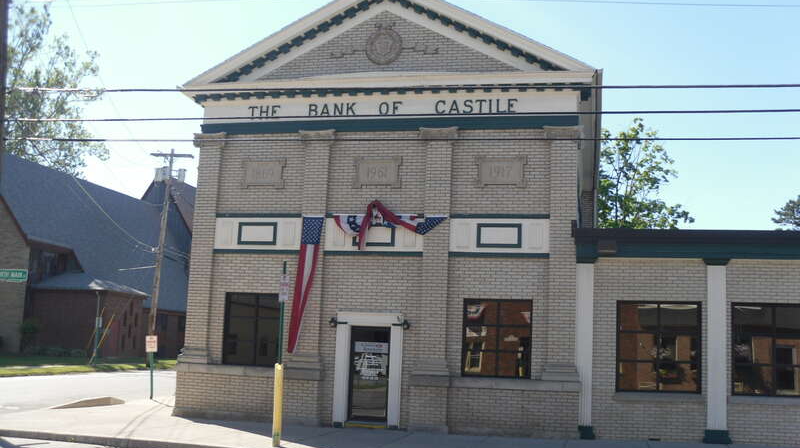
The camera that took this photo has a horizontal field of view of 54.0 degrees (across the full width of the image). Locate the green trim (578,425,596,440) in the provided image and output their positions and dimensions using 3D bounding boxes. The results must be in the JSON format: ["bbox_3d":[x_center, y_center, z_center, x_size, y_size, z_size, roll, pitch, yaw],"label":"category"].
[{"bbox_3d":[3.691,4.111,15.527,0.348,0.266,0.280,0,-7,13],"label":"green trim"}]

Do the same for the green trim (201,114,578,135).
[{"bbox_3d":[-0.395,-2.144,17.475,8.488,0.305,0.300,0,-7,11],"label":"green trim"}]

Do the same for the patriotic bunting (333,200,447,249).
[{"bbox_3d":[-0.224,0.011,16.788,2.460,1.050,0.220,0,-9,12],"label":"patriotic bunting"}]

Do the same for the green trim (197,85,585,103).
[{"bbox_3d":[-0.430,-2.819,17.098,8.648,0.168,0.220,0,-7,13],"label":"green trim"}]

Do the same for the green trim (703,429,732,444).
[{"bbox_3d":[6.364,4.277,15.790,0.556,0.273,0.200,0,-7,11],"label":"green trim"}]

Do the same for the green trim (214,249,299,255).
[{"bbox_3d":[-3.196,0.621,17.474,2.007,0.110,0.080,0,-7,13],"label":"green trim"}]

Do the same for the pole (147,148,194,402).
[{"bbox_3d":[-9.974,1.467,33.249,2.046,9.457,0.700,0,-8,12],"label":"pole"}]

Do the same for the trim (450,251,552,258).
[{"bbox_3d":[2.037,0.648,16.276,2.058,0.114,0.080,0,-7,13],"label":"trim"}]

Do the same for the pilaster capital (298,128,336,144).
[{"bbox_3d":[-1.830,-1.934,17.710,0.829,0.339,0.250,0,-7,11],"label":"pilaster capital"}]

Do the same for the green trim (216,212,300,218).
[{"bbox_3d":[-3.194,-0.181,17.828,2.049,0.105,0.080,0,-7,11],"label":"green trim"}]

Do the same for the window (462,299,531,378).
[{"bbox_3d":[2.038,2.417,16.571,1.465,1.670,0.080,0,-7,11],"label":"window"}]

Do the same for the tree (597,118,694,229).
[{"bbox_3d":[8.626,1.053,29.654,5.800,10.100,5.800,0,-7,13],"label":"tree"}]

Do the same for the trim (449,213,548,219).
[{"bbox_3d":[2.099,-0.165,16.450,2.066,0.090,0.080,0,-8,12],"label":"trim"}]

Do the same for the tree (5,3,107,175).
[{"bbox_3d":[-22.361,-3.247,48.303,9.000,22.040,9.000,0,-8,12],"label":"tree"}]

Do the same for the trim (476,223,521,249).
[{"bbox_3d":[2.078,0.245,16.415,0.930,0.505,0.060,0,-8,12],"label":"trim"}]

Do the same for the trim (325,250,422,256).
[{"bbox_3d":[-0.582,0.636,16.875,2.184,0.109,0.080,0,-7,13],"label":"trim"}]

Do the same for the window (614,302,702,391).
[{"bbox_3d":[5.175,2.456,15.702,1.615,1.800,0.100,0,-8,12],"label":"window"}]

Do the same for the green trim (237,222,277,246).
[{"bbox_3d":[-3.217,0.230,17.747,0.938,0.511,0.060,0,-7,11],"label":"green trim"}]

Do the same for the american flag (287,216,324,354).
[{"bbox_3d":[-2.030,1.338,17.231,0.689,2.999,0.150,0,-7,11],"label":"american flag"}]

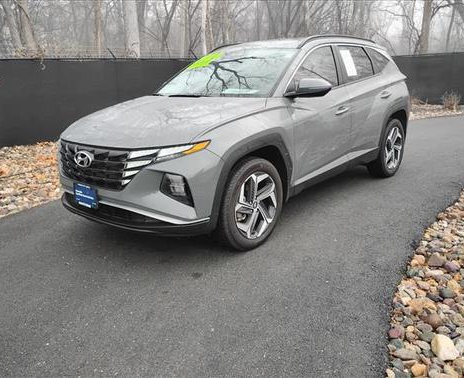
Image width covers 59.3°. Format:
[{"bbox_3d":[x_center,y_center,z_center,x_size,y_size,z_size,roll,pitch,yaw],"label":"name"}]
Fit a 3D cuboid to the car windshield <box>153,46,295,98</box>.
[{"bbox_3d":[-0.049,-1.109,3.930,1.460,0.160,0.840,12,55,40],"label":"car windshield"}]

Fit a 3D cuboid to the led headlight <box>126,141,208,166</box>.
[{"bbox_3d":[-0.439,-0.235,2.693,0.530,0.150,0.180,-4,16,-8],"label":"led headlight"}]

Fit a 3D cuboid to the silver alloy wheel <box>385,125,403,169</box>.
[{"bbox_3d":[1.948,-0.517,5.131,0.190,0.520,0.520,12,21,40],"label":"silver alloy wheel"}]

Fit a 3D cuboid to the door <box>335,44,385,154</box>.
[{"bbox_3d":[1.399,-0.988,4.418,0.270,1.130,0.950,12,21,40],"label":"door"}]

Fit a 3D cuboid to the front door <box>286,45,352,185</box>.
[{"bbox_3d":[0.780,-0.763,3.761,0.270,1.160,1.140,12,21,40],"label":"front door"}]

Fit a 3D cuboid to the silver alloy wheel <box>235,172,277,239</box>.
[{"bbox_3d":[0.120,0.110,3.167,0.190,0.520,0.520,12,21,40],"label":"silver alloy wheel"}]

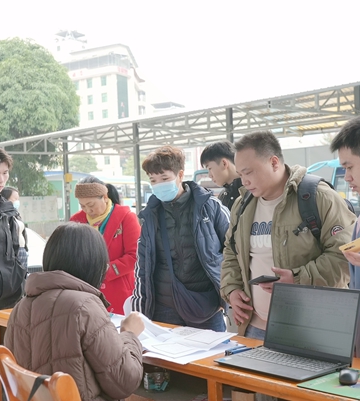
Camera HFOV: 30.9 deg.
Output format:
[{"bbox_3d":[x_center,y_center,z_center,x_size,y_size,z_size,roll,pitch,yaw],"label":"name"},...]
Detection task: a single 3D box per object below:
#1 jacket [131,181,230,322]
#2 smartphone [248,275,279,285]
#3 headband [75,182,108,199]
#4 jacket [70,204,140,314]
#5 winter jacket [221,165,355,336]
[{"bbox_3d":[0.002,0.246,3.080,0.520,0.670,0.340,-2,0,16],"label":"jacket"},{"bbox_3d":[0.303,0.285,2.330,0.075,0.009,0.158,-2,0,19],"label":"smartphone"},{"bbox_3d":[-0.476,-0.054,3.500,0.175,0.085,0.190,-2,19,17],"label":"headband"},{"bbox_3d":[-0.402,0.394,3.560,0.480,0.760,0.340,-2,0,22],"label":"jacket"},{"bbox_3d":[0.429,0.217,2.620,0.540,0.730,0.370,-2,0,36],"label":"winter jacket"}]

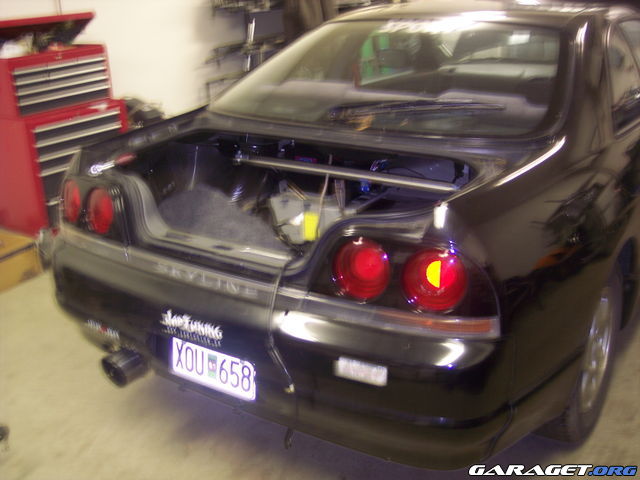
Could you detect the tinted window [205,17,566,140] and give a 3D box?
[{"bbox_3d":[0.267,-0.602,2.622,1.300,0.100,0.780,11,48,31],"label":"tinted window"}]

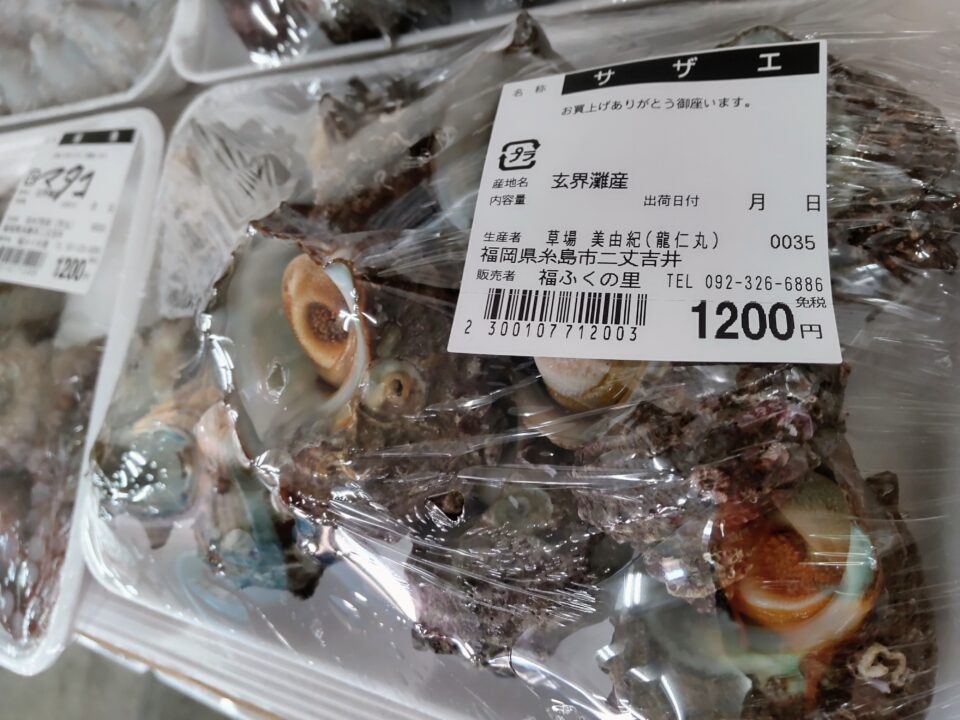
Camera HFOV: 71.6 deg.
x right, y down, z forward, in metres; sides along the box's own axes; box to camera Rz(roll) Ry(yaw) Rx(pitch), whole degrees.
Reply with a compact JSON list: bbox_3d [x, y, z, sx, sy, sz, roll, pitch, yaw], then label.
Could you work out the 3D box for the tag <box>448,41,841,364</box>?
[{"bbox_3d":[0.025,-0.026,0.106,0.055,0.003,0.056,1,66,21],"label":"tag"}]

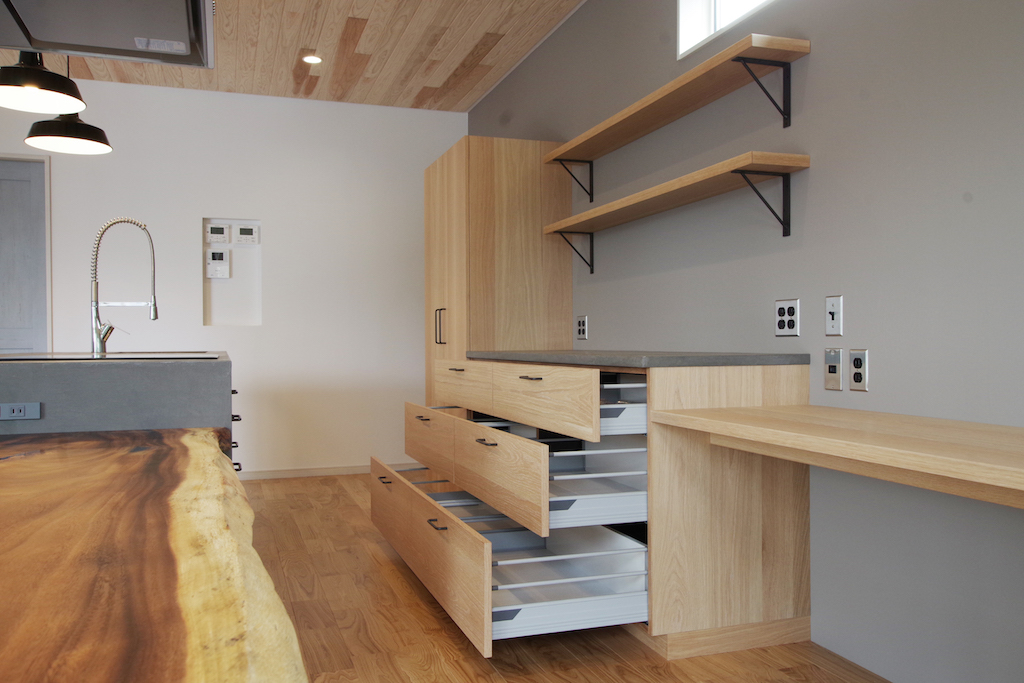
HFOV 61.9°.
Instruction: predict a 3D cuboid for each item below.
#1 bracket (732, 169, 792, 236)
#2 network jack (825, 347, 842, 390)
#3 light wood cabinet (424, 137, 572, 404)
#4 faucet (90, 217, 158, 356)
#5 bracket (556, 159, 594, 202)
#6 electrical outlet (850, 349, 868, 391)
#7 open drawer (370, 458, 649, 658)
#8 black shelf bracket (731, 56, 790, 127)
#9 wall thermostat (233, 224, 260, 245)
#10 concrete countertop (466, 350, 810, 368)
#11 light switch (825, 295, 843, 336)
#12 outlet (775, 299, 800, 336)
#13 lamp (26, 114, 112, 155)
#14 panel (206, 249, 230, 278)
[{"bbox_3d":[0.754,-0.418,2.593,0.194,0.189,0.032,0,0,-19],"label":"bracket"},{"bbox_3d":[0.902,0.079,2.398,0.010,0.116,0.071,0,0,-18],"label":"network jack"},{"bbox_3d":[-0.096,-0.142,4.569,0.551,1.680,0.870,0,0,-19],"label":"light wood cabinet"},{"bbox_3d":[-1.829,-0.261,4.029,0.275,0.635,0.065,0,0,-18],"label":"faucet"},{"bbox_3d":[0.286,-0.740,3.950,0.185,0.189,0.036,0,0,-18],"label":"bracket"},{"bbox_3d":[0.933,0.079,2.303,0.010,0.114,0.070,0,0,-18],"label":"electrical outlet"},{"bbox_3d":[-0.134,0.667,3.107,0.506,0.295,1.795,0,0,-18],"label":"open drawer"},{"bbox_3d":[0.750,-0.746,2.563,0.185,0.190,0.037,0,0,-18],"label":"black shelf bracket"},{"bbox_3d":[-1.743,-0.699,5.610,0.147,0.117,0.024,0,0,-19],"label":"wall thermostat"},{"bbox_3d":[0.331,0.058,3.265,0.542,0.033,1.803,0,0,-18],"label":"concrete countertop"},{"bbox_3d":[0.899,-0.070,2.394,0.016,0.115,0.070,0,0,-18],"label":"light switch"},{"bbox_3d":[0.843,-0.071,2.620,0.009,0.114,0.115,0,0,-19],"label":"outlet"},{"bbox_3d":[-1.861,-0.904,3.583,0.330,0.165,0.330,0,0,-19],"label":"lamp"},{"bbox_3d":[-1.904,-0.503,5.529,0.145,0.187,0.027,0,0,-18],"label":"panel"}]

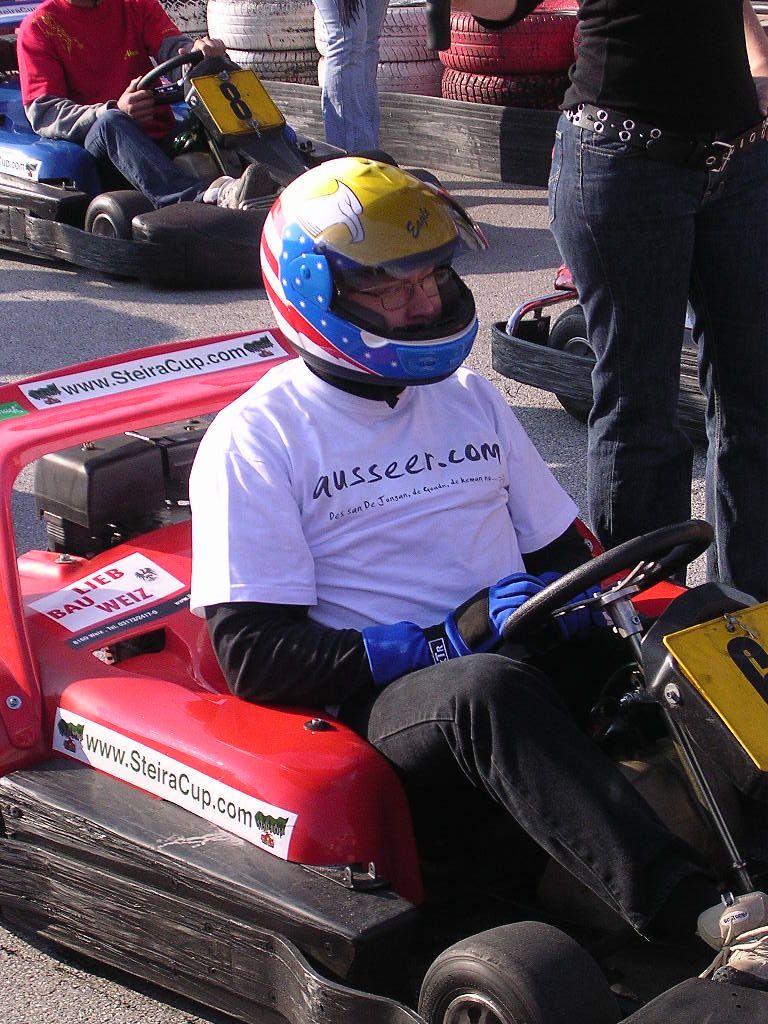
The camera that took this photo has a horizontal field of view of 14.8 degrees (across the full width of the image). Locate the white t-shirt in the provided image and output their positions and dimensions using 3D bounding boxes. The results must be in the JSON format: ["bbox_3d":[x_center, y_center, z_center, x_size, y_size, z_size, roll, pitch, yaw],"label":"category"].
[{"bbox_3d":[-0.010,0.005,4.262,0.340,0.440,0.550,12,18,40],"label":"white t-shirt"}]

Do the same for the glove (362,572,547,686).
[{"bbox_3d":[0.102,0.160,4.019,0.230,0.115,0.110,-15,14,2],"label":"glove"}]

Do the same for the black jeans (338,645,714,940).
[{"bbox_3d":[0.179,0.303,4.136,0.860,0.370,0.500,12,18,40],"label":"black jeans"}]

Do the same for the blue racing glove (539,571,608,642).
[{"bbox_3d":[0.281,0.142,4.168,0.110,0.115,0.220,-1,23,-4],"label":"blue racing glove"}]

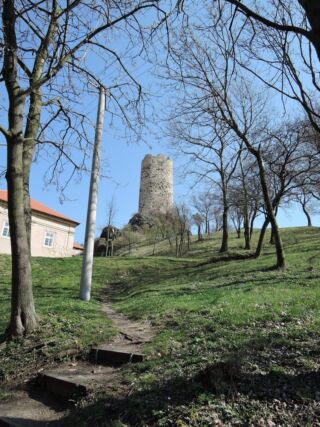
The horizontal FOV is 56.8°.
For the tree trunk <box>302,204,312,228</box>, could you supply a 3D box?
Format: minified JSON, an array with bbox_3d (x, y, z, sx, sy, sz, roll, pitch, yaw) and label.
[{"bbox_3d":[18.084,0.232,36.360,1.000,2.788,0.450,-7,-17,26],"label":"tree trunk"}]

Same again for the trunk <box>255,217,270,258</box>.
[{"bbox_3d":[6.240,1.407,17.828,0.850,2.544,0.400,-5,-16,19],"label":"trunk"}]

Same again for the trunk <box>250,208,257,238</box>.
[{"bbox_3d":[10.597,1.107,33.450,0.650,3.486,0.420,-4,-16,17],"label":"trunk"}]

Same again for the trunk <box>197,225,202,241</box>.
[{"bbox_3d":[6.048,2.901,45.322,0.500,2.494,0.400,-1,-15,8],"label":"trunk"}]

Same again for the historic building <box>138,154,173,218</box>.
[{"bbox_3d":[-0.723,-6.891,74.233,8.300,17.289,8.300,1,-15,-1],"label":"historic building"}]

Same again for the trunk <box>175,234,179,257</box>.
[{"bbox_3d":[1.490,2.829,26.253,0.220,1.963,0.200,0,-15,3],"label":"trunk"}]

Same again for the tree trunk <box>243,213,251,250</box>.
[{"bbox_3d":[7.023,1.408,23.898,0.500,3.085,0.420,-4,-16,16],"label":"tree trunk"}]

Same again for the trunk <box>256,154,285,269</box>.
[{"bbox_3d":[5.339,-0.241,14.444,1.050,5.761,0.550,-5,-16,20],"label":"trunk"}]

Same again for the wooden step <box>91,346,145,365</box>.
[{"bbox_3d":[-0.790,2.648,5.500,1.200,0.200,0.130,-8,-17,29],"label":"wooden step"}]

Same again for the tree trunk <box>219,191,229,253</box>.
[{"bbox_3d":[4.786,0.455,22.136,0.600,4.926,0.500,-3,-15,12],"label":"tree trunk"}]

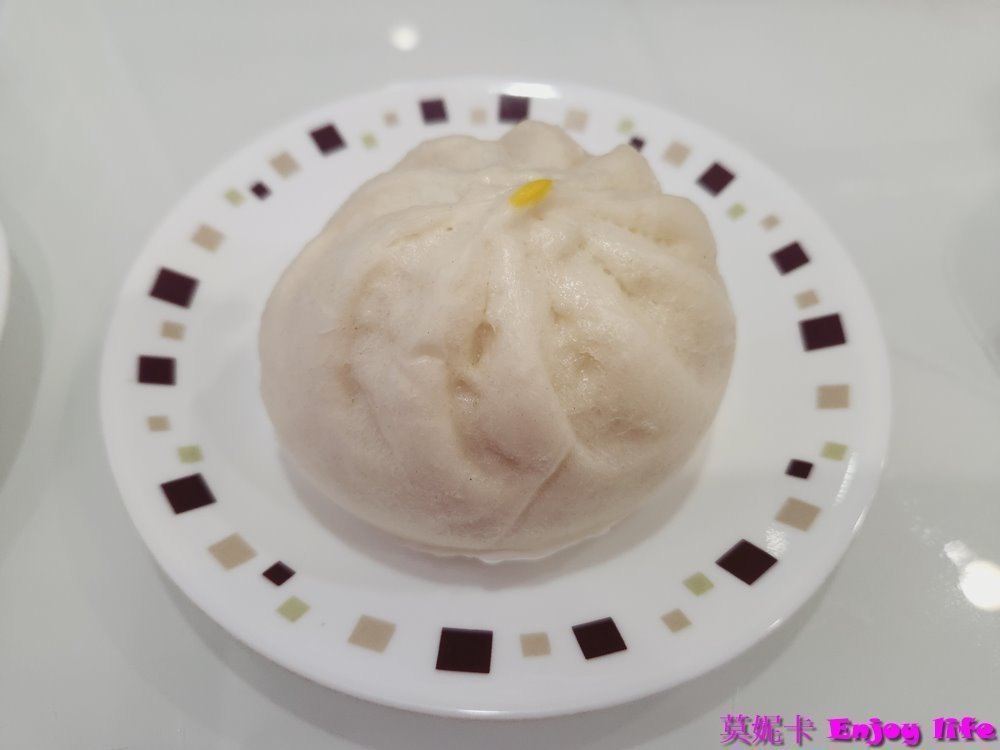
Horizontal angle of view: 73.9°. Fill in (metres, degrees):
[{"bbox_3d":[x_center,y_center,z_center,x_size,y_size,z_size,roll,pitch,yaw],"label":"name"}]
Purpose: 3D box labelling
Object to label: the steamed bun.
[{"bbox_3d":[0.000,-0.015,0.136,0.097,0.051,0.097,2,56,0],"label":"steamed bun"}]

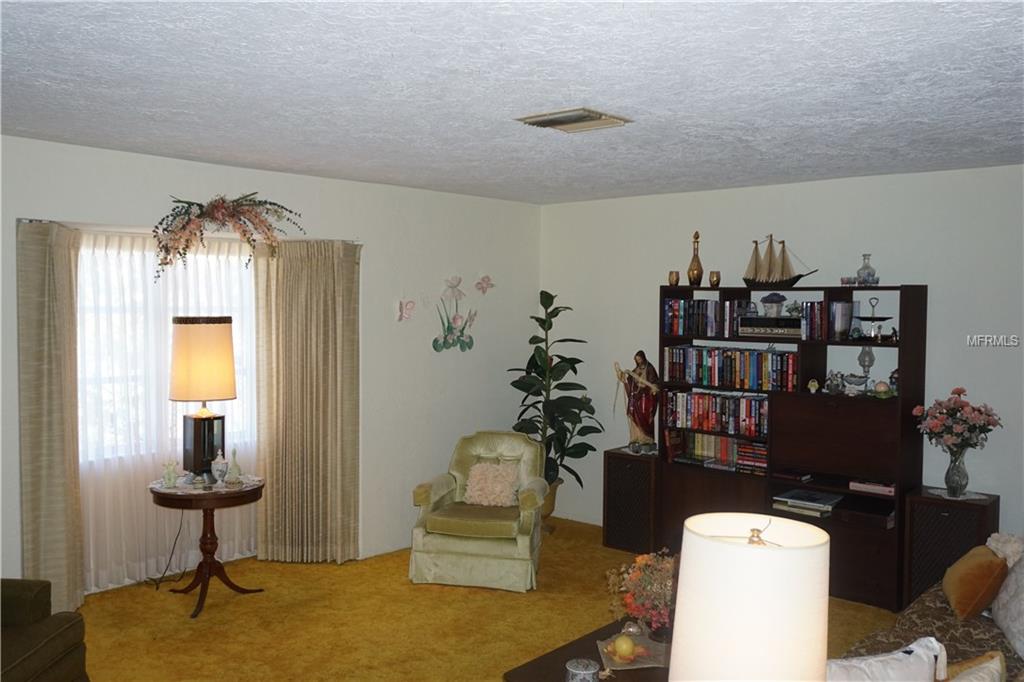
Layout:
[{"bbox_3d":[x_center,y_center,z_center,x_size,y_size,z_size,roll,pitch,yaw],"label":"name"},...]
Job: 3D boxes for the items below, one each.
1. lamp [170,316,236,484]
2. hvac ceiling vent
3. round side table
[{"bbox_3d":[-1.750,0.334,5.024,0.360,0.930,0.360,0,3,-2],"label":"lamp"},{"bbox_3d":[0.255,-0.900,3.630,0.360,0.030,0.360,3,4,43],"label":"hvac ceiling vent"},{"bbox_3d":[-1.703,1.126,4.961,0.610,0.670,0.610,0,3,0],"label":"round side table"}]

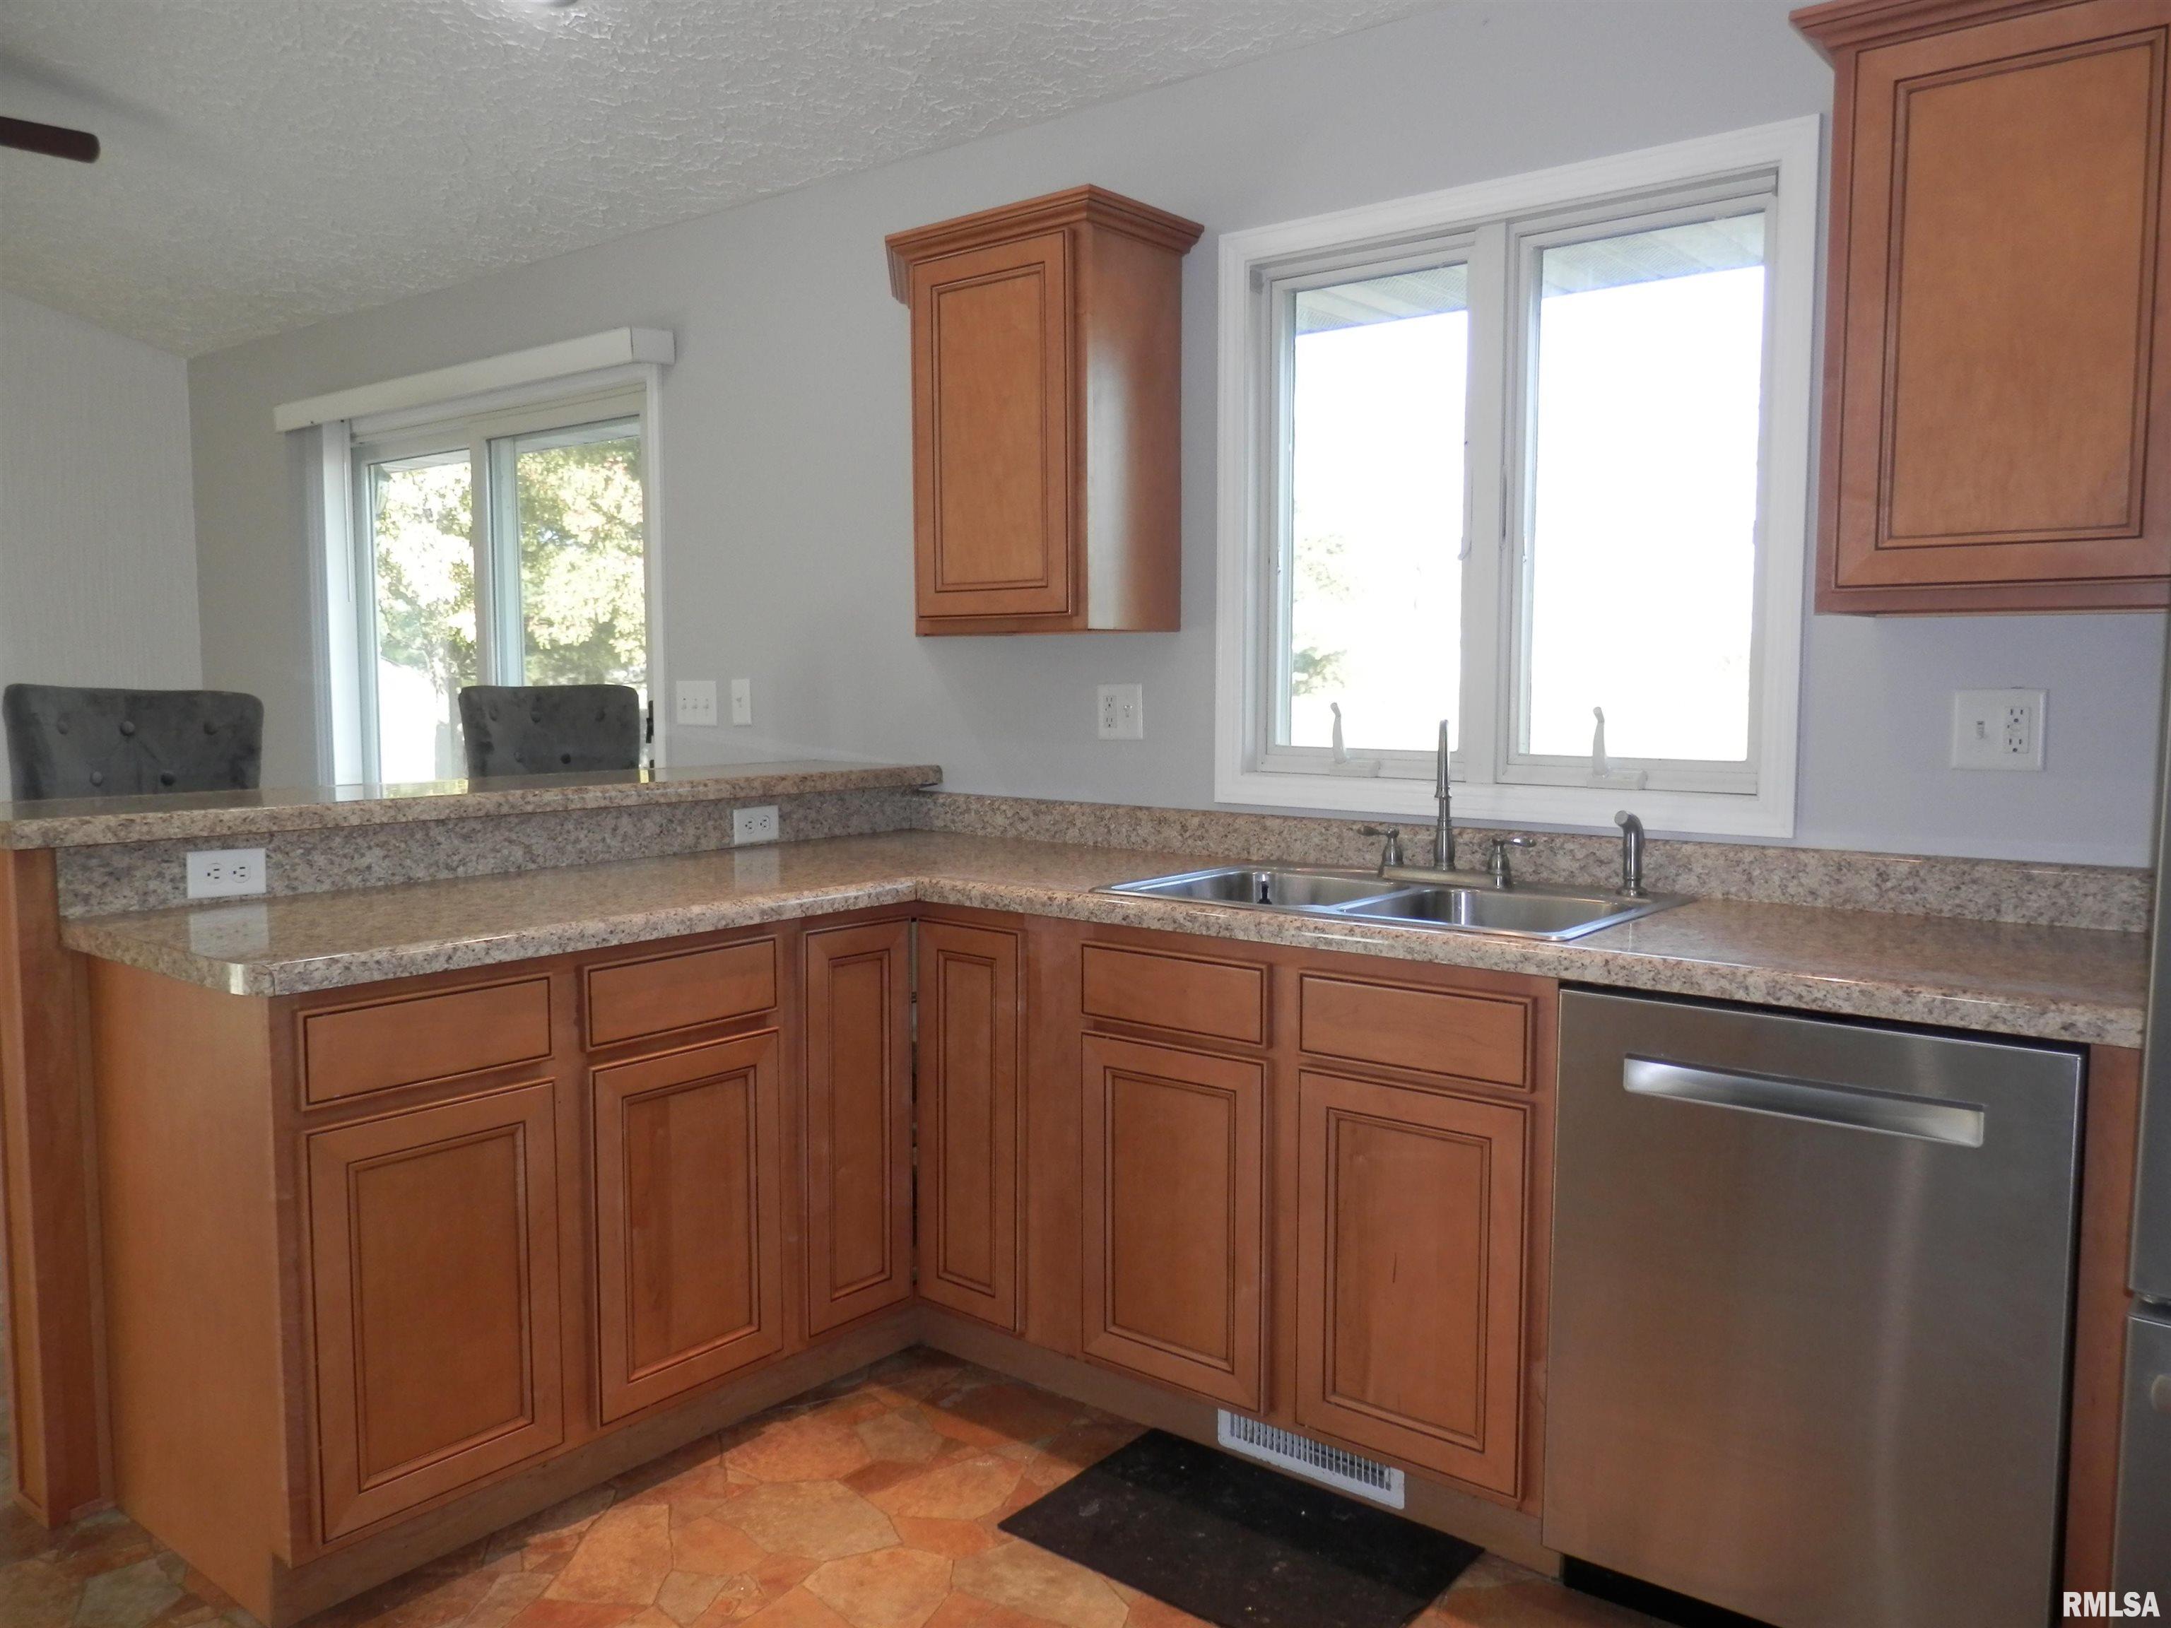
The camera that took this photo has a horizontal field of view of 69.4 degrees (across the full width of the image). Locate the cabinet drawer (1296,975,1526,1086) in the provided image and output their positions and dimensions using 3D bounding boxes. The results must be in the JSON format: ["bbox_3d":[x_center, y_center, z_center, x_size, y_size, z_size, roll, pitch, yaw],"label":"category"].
[{"bbox_3d":[0.466,0.303,2.232,0.357,0.121,0.023,4,6,38],"label":"cabinet drawer"}]

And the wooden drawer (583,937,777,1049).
[{"bbox_3d":[-0.634,0.282,2.485,0.022,0.127,0.361,4,6,39],"label":"wooden drawer"}]

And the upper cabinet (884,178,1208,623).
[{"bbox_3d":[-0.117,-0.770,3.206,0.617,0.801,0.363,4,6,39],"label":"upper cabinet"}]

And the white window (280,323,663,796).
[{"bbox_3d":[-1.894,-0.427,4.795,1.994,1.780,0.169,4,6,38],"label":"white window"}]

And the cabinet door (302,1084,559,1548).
[{"bbox_3d":[-0.900,0.674,2.188,0.022,0.557,0.360,4,6,39],"label":"cabinet door"}]

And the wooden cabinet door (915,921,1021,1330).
[{"bbox_3d":[-0.200,0.549,2.808,0.248,0.710,0.022,4,6,39],"label":"wooden cabinet door"}]

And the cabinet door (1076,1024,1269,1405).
[{"bbox_3d":[0.139,0.645,2.519,0.354,0.553,0.023,4,6,38],"label":"cabinet door"}]

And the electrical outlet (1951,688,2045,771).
[{"bbox_3d":[1.335,-0.123,2.291,0.118,0.118,0.011,4,6,38],"label":"electrical outlet"}]

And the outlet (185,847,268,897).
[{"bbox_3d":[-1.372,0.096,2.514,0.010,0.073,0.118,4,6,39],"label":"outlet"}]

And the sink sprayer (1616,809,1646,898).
[{"bbox_3d":[0.889,0.070,2.564,0.050,0.136,0.082,4,6,39],"label":"sink sprayer"}]

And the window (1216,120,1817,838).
[{"bbox_3d":[0.713,-0.547,2.795,1.093,1.108,0.102,4,6,38],"label":"window"}]

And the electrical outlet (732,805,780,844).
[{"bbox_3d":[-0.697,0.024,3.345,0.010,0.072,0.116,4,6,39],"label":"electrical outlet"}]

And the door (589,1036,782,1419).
[{"bbox_3d":[-0.633,0.648,2.514,0.020,0.556,0.363,4,6,38],"label":"door"}]

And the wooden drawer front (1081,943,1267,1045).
[{"bbox_3d":[0.141,0.280,2.489,0.354,0.121,0.023,4,6,38],"label":"wooden drawer front"}]

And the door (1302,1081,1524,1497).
[{"bbox_3d":[0.469,0.669,2.273,0.362,0.557,0.022,4,6,39],"label":"door"}]

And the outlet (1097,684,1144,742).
[{"bbox_3d":[0.071,-0.216,3.324,0.117,0.116,0.012,4,6,39],"label":"outlet"}]

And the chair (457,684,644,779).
[{"bbox_3d":[-1.095,0.342,3.566,0.552,1.261,0.479,4,6,38],"label":"chair"}]

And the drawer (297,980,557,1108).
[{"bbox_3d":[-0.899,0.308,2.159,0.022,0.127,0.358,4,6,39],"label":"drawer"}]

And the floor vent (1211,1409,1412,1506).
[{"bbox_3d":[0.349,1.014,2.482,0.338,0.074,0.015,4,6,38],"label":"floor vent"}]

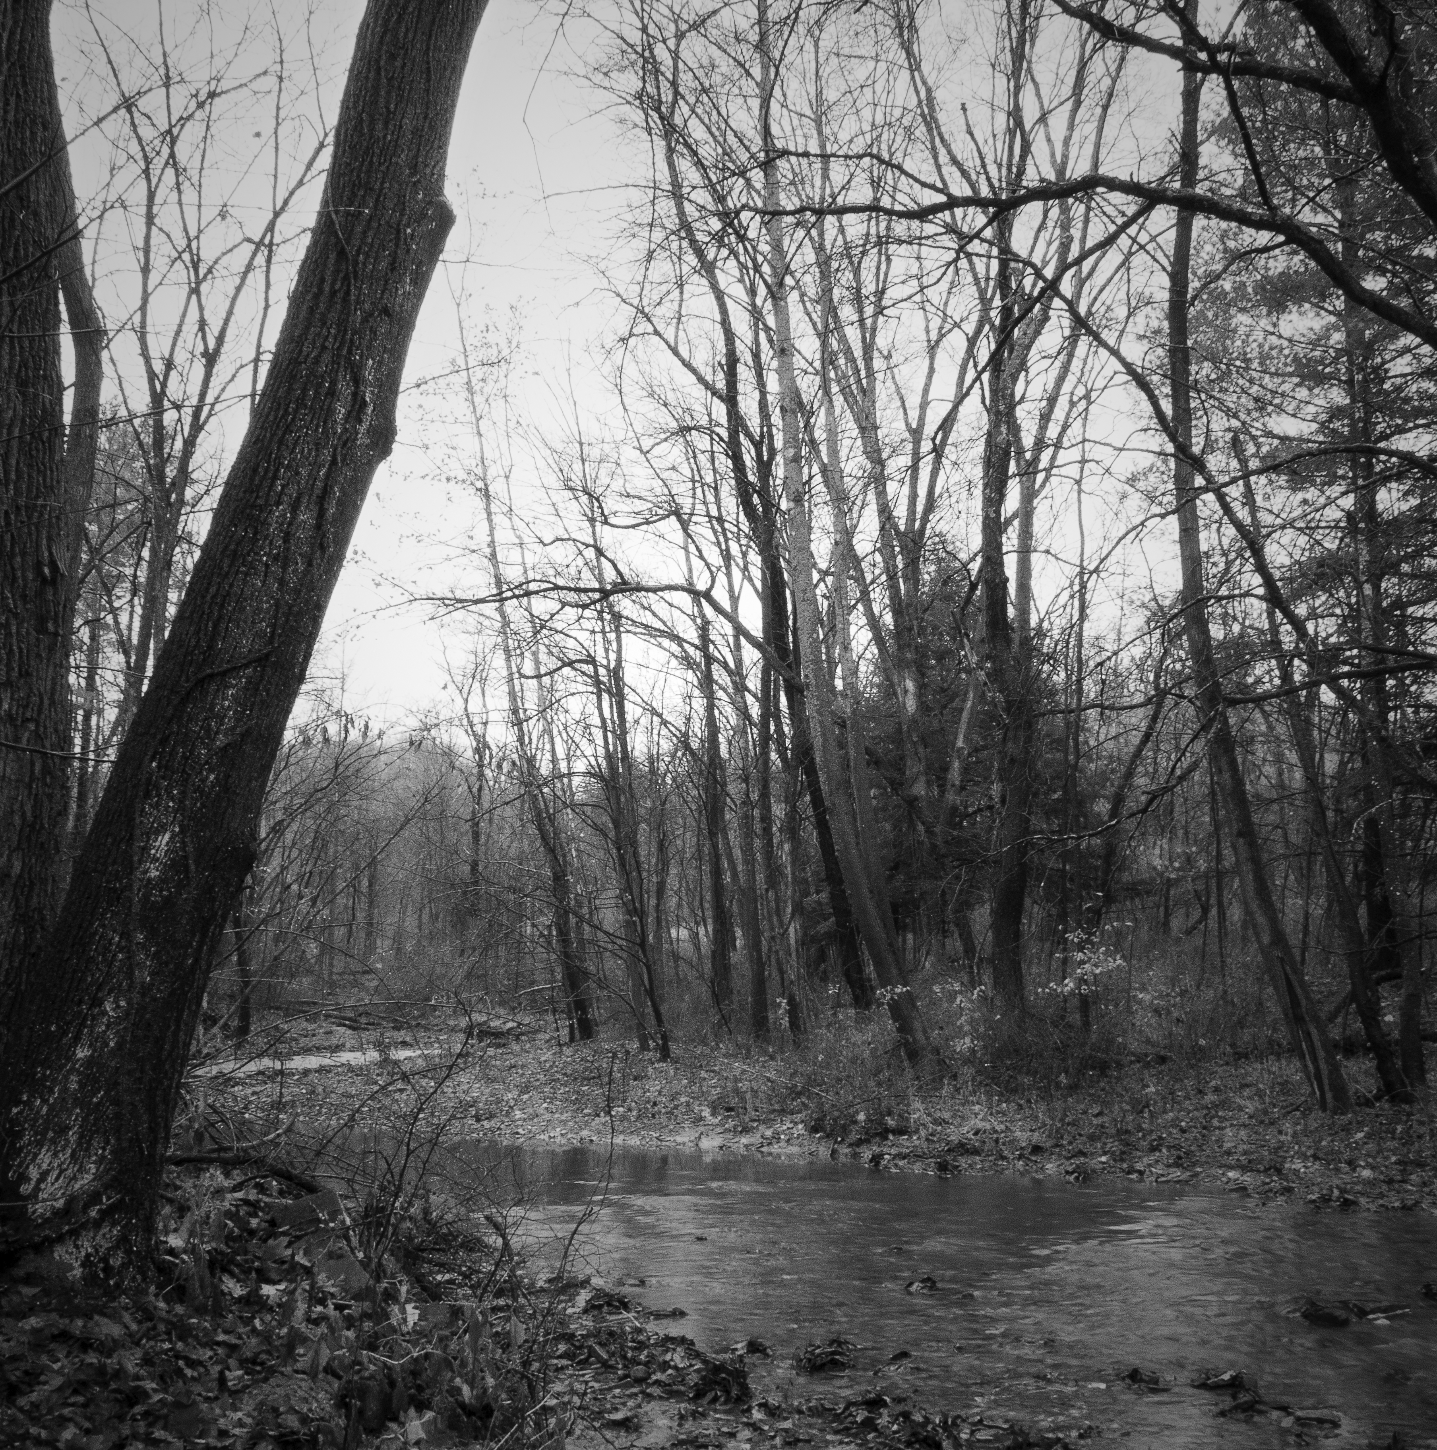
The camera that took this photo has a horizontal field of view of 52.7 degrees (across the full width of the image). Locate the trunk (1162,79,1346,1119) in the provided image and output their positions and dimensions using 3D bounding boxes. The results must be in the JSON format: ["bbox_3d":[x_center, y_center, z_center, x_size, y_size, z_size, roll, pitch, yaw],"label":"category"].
[{"bbox_3d":[3.729,-1.162,10.264,0.600,7.640,0.360,-5,-7,-1],"label":"trunk"}]

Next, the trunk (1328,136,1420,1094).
[{"bbox_3d":[5.211,-1.030,11.470,0.250,7.720,0.230,-1,-7,0],"label":"trunk"}]

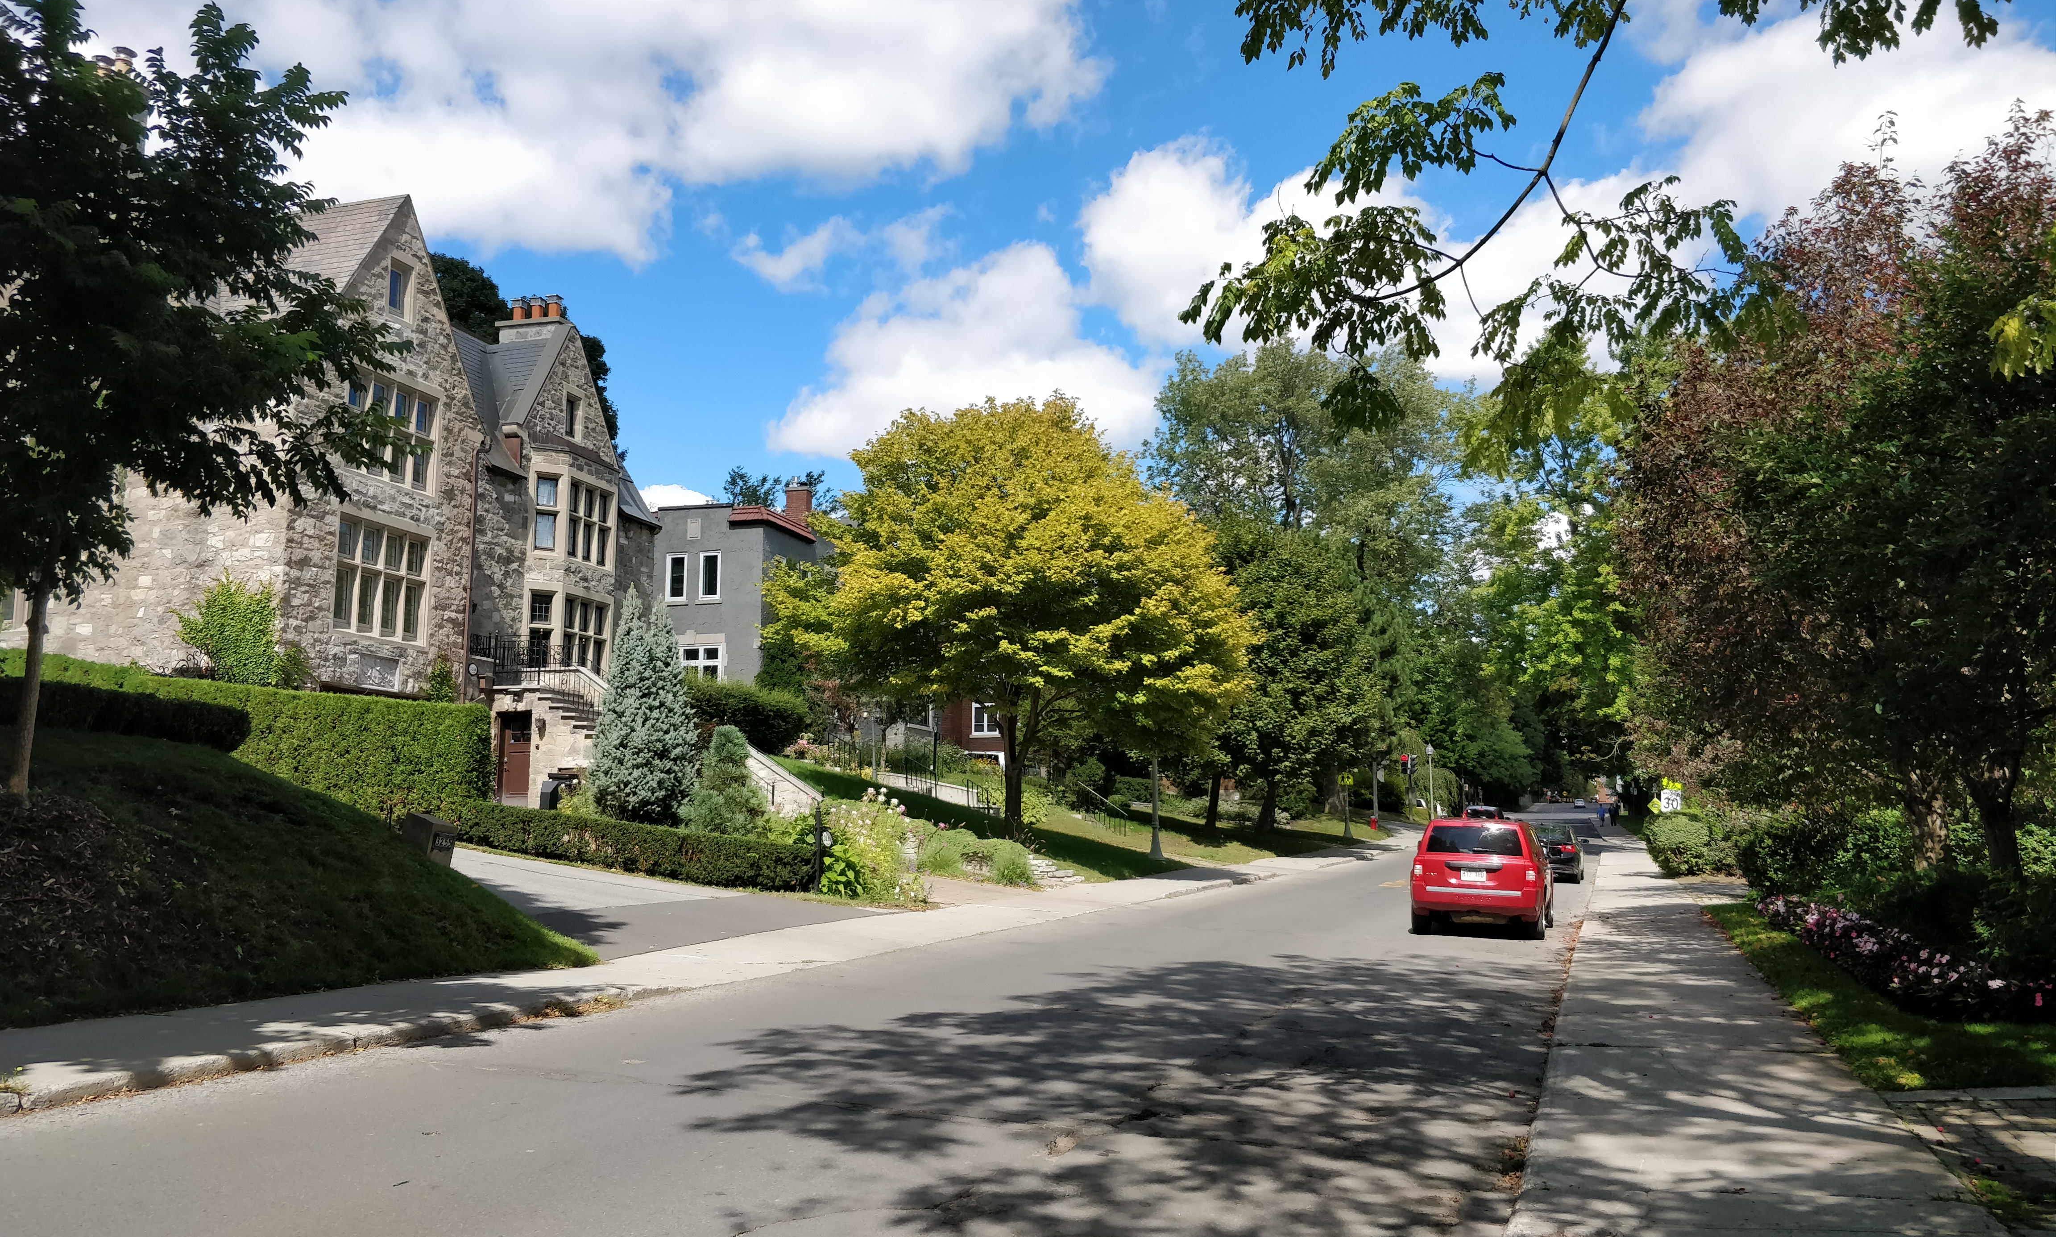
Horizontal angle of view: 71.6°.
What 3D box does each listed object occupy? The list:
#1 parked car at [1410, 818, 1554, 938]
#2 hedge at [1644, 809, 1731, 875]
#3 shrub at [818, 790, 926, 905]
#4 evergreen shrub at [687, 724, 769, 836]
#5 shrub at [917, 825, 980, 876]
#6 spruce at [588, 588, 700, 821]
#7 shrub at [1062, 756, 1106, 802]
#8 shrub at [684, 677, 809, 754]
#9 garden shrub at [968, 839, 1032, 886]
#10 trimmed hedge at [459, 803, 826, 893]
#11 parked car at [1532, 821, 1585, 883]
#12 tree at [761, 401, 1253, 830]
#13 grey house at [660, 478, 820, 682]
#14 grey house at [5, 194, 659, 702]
[{"bbox_3d":[6.713,3.730,20.962,1.790,1.650,4.410,-3,-8,22],"label":"parked car"},{"bbox_3d":[16.301,5.573,35.200,2.000,1.620,2.100,-3,-8,22],"label":"hedge"},{"bbox_3d":[-2.610,3.800,23.866,1.750,1.860,1.600,-3,-9,22],"label":"shrub"},{"bbox_3d":[-5.746,3.172,27.200,1.550,2.400,1.550,0,-7,0],"label":"evergreen shrub"},{"bbox_3d":[-1.618,4.787,29.300,1.200,1.000,1.250,-3,-8,22],"label":"shrub"},{"bbox_3d":[-7.448,1.739,27.262,2.150,4.680,2.100,-3,-9,22],"label":"spruce"},{"bbox_3d":[1.992,5.719,50.500,1.500,1.650,1.500,0,-7,0],"label":"shrub"},{"bbox_3d":[-6.424,2.202,32.300,1.900,1.750,2.600,-3,-8,22],"label":"shrub"},{"bbox_3d":[-0.572,4.924,28.932,1.300,0.940,1.150,-3,-9,22],"label":"garden shrub"},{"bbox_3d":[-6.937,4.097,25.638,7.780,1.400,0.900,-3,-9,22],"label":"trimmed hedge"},{"bbox_3d":[12.607,5.672,34.858,1.780,1.460,4.550,-3,-8,22],"label":"parked car"},{"bbox_3d":[-0.432,-0.199,35.698,12.300,11.110,12.000,-3,-9,22],"label":"tree"},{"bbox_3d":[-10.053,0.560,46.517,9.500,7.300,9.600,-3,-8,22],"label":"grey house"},{"bbox_3d":[-15.866,-2.173,33.159,10.500,10.400,12.900,-3,-9,19],"label":"grey house"}]

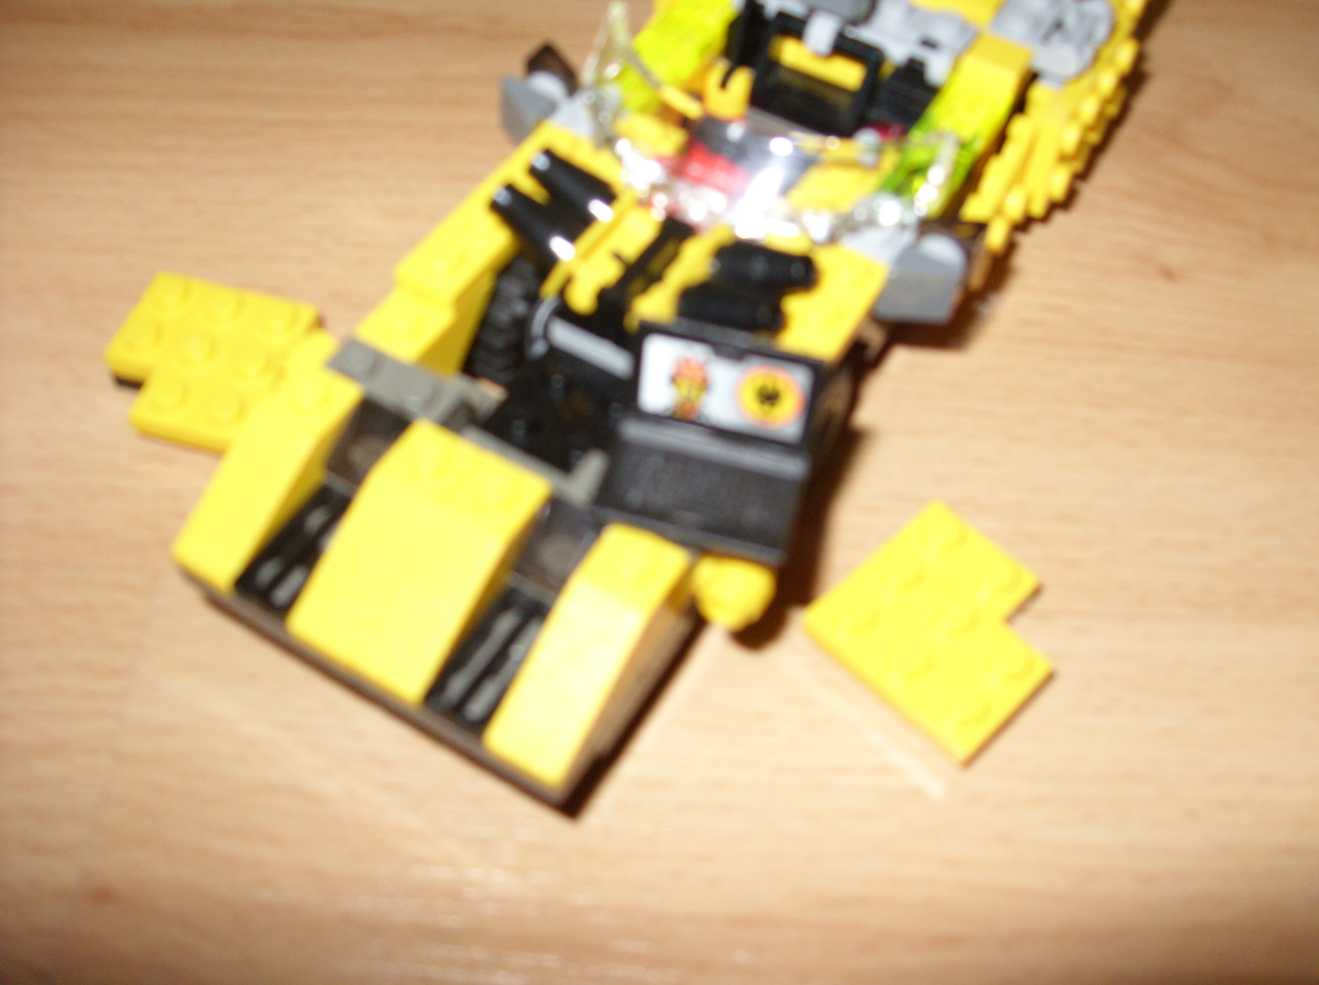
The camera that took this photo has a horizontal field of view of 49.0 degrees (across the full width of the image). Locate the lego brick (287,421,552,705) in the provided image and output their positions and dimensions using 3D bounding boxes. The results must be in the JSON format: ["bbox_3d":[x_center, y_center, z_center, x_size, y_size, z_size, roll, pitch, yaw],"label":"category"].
[{"bbox_3d":[-0.024,0.006,0.147,0.016,0.011,0.024,27,59,15],"label":"lego brick"}]

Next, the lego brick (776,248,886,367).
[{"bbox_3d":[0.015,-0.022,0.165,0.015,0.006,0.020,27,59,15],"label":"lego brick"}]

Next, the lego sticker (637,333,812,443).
[{"bbox_3d":[0.006,-0.010,0.143,0.020,0.008,0.001,15,13,35],"label":"lego sticker"}]

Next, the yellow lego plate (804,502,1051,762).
[{"bbox_3d":[0.034,0.016,0.172,0.024,0.005,0.024,-38,64,-23],"label":"yellow lego plate"}]

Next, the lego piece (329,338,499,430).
[{"bbox_3d":[-0.028,-0.011,0.160,0.018,0.005,0.007,27,59,15],"label":"lego piece"}]

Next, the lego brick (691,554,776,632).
[{"bbox_3d":[0.008,0.010,0.150,0.009,0.009,0.009,27,59,15],"label":"lego brick"}]

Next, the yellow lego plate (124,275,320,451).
[{"bbox_3d":[-0.062,-0.018,0.195,0.024,0.005,0.024,13,57,9],"label":"yellow lego plate"}]

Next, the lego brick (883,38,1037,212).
[{"bbox_3d":[0.036,-0.045,0.178,0.008,0.011,0.025,27,59,15],"label":"lego brick"}]

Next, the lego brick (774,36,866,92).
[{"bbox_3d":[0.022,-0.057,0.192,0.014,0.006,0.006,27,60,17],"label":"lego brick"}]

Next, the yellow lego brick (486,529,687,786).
[{"bbox_3d":[-0.007,0.015,0.140,0.008,0.011,0.024,27,60,17],"label":"yellow lego brick"}]

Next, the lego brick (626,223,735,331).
[{"bbox_3d":[0.003,-0.025,0.167,0.007,0.005,0.019,27,59,15],"label":"lego brick"}]

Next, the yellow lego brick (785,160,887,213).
[{"bbox_3d":[0.022,-0.037,0.179,0.008,0.005,0.009,27,60,17],"label":"yellow lego brick"}]

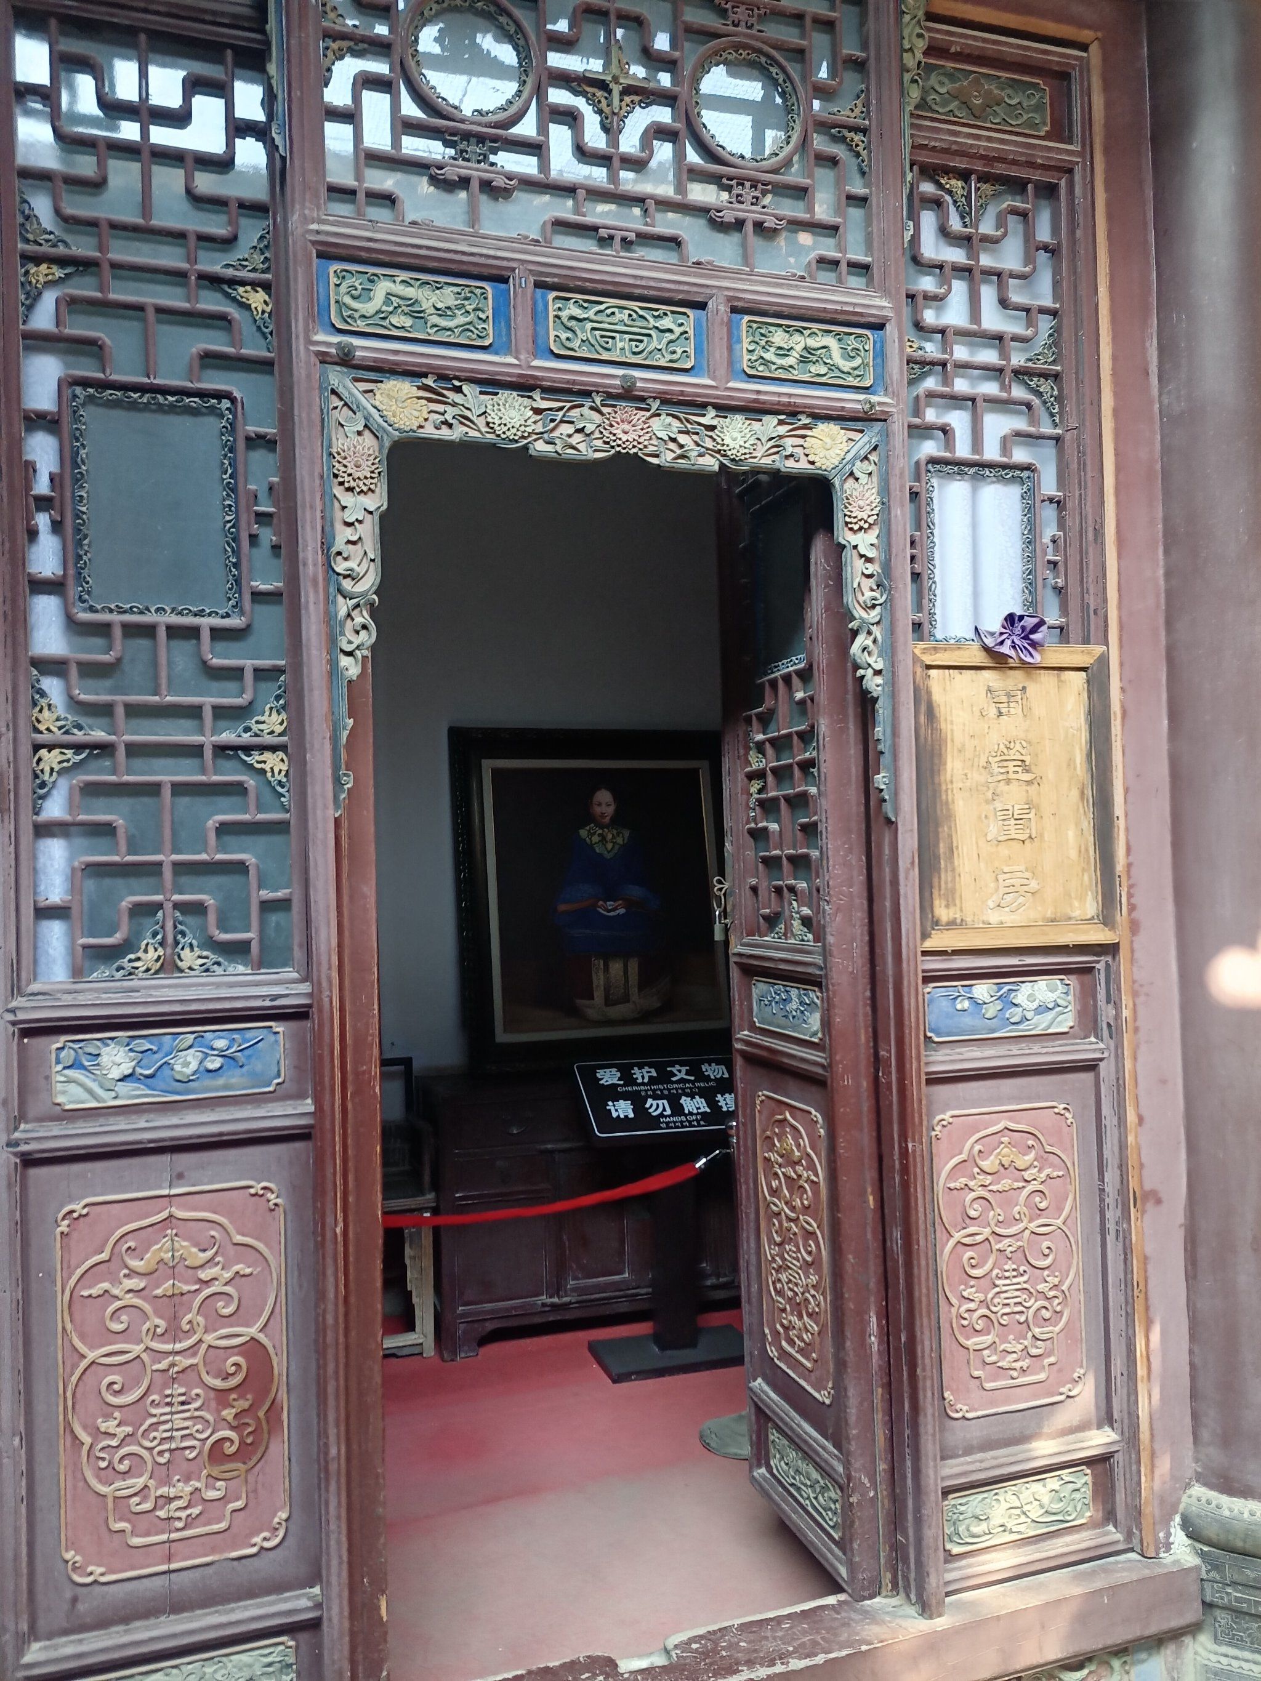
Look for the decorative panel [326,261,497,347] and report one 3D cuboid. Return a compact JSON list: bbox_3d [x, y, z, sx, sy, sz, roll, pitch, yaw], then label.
[{"bbox_3d":[-0.372,-0.906,2.154,0.275,0.104,0.030,-1,-1,-19],"label":"decorative panel"}]

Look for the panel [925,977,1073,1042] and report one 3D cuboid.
[{"bbox_3d":[0.741,0.337,2.541,0.349,0.109,0.030,-1,-1,-19],"label":"panel"}]

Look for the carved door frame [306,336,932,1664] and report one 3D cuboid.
[{"bbox_3d":[0.003,0.294,2.161,1.062,2.187,0.133,-1,-2,-18],"label":"carved door frame"}]

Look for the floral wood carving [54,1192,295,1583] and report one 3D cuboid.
[{"bbox_3d":[-0.683,0.804,1.896,0.316,0.554,0.031,-1,-2,-18],"label":"floral wood carving"}]

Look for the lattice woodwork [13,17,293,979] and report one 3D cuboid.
[{"bbox_3d":[-0.729,-0.524,1.937,0.375,1.461,0.041,-1,-2,-18],"label":"lattice woodwork"}]

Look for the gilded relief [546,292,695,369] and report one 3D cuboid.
[{"bbox_3d":[-0.017,-0.913,2.279,0.276,0.109,0.030,-1,-1,-19],"label":"gilded relief"}]

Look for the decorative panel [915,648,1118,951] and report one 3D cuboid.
[{"bbox_3d":[0.721,-0.082,2.355,0.415,0.556,0.041,-1,-2,-18],"label":"decorative panel"}]

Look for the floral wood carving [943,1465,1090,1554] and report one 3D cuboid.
[{"bbox_3d":[0.718,1.240,2.341,0.317,0.106,0.031,-1,-2,-18],"label":"floral wood carving"}]

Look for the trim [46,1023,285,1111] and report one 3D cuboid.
[{"bbox_3d":[-0.695,0.340,1.912,0.333,0.108,0.031,-1,-2,-18],"label":"trim"}]

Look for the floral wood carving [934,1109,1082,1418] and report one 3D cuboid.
[{"bbox_3d":[0.759,0.836,2.537,0.334,0.596,0.030,-1,-1,-19],"label":"floral wood carving"}]

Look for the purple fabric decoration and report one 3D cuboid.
[{"bbox_3d":[0.707,-0.372,2.336,0.142,0.090,0.061,-1,-2,-18],"label":"purple fabric decoration"}]

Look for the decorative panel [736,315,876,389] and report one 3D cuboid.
[{"bbox_3d":[0.336,-0.923,2.402,0.270,0.106,0.030,-1,-1,-19],"label":"decorative panel"}]

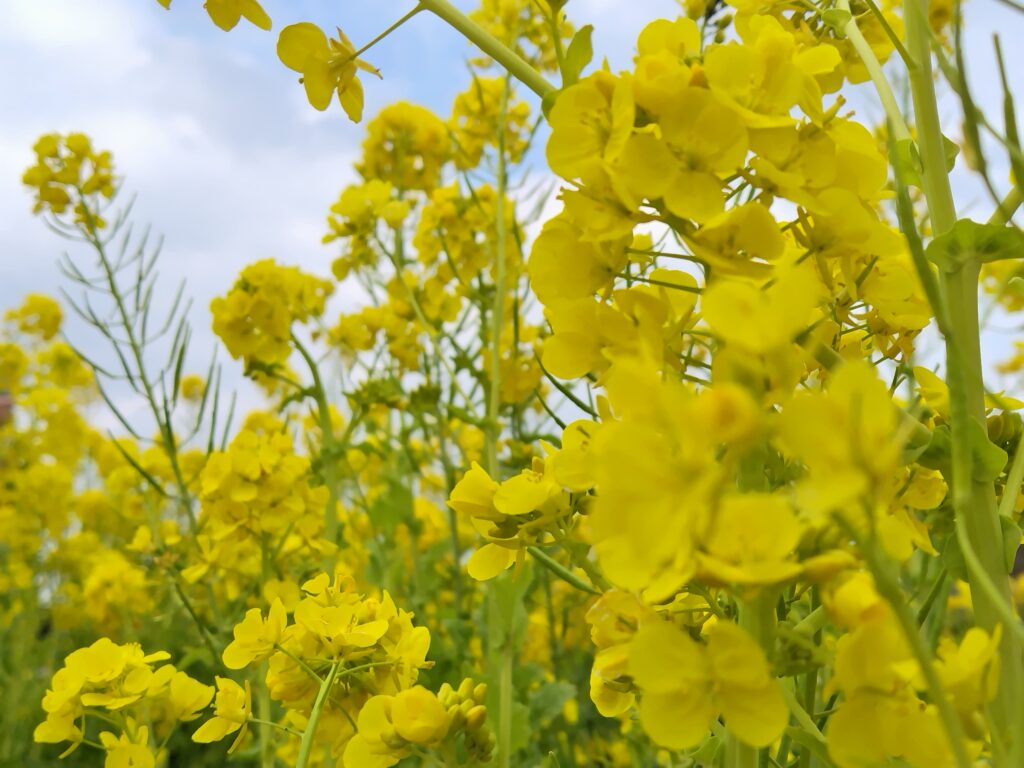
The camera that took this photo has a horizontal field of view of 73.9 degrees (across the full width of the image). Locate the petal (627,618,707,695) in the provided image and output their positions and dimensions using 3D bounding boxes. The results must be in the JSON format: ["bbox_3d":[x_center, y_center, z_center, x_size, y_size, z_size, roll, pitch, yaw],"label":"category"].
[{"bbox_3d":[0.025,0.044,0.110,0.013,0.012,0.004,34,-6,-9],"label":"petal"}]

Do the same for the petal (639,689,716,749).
[{"bbox_3d":[0.027,0.054,0.112,0.012,0.013,0.004,37,-9,1],"label":"petal"}]

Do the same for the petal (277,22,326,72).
[{"bbox_3d":[-0.052,-0.084,0.170,0.014,0.012,0.004,35,-28,9],"label":"petal"}]

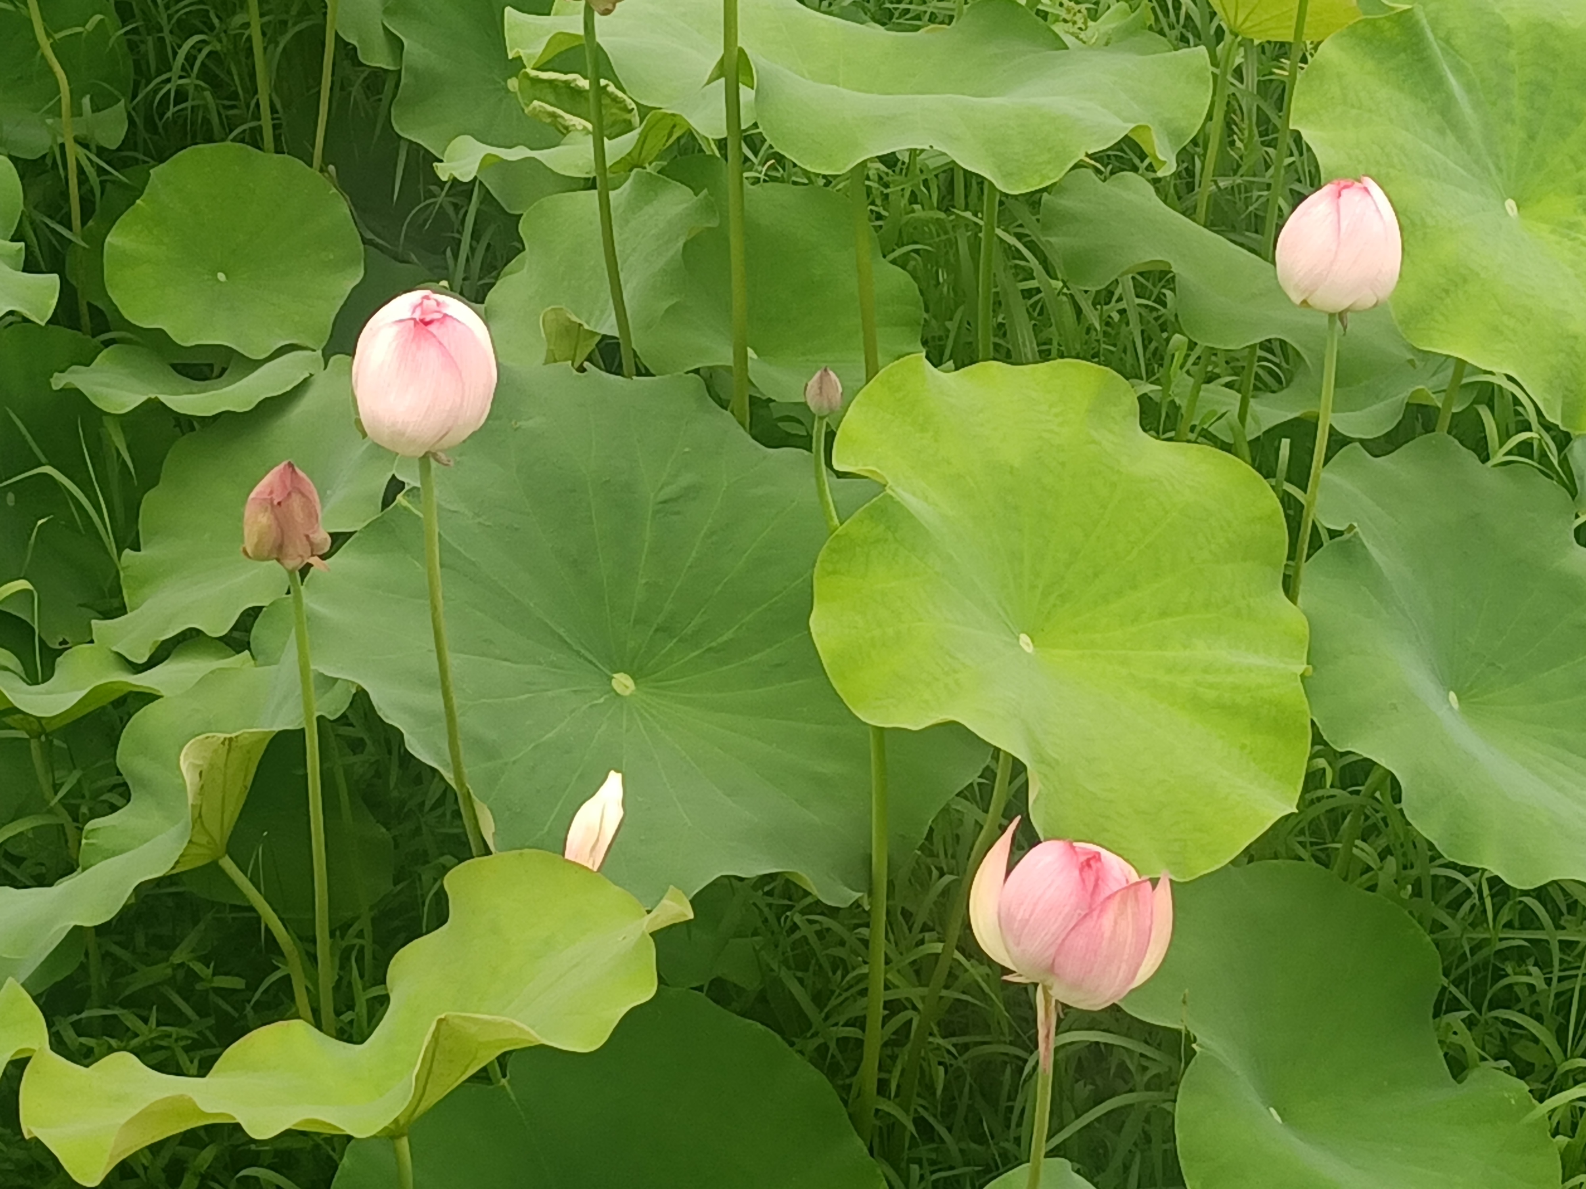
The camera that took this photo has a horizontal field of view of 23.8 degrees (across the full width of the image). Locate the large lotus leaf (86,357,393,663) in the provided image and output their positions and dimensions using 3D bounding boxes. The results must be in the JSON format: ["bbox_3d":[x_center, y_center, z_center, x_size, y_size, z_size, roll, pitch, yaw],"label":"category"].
[{"bbox_3d":[-0.436,-0.066,2.980,0.250,0.075,0.270,-3,45,1],"label":"large lotus leaf"}]

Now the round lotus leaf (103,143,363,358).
[{"bbox_3d":[-0.515,-0.317,3.450,0.238,0.035,0.235,0,49,0],"label":"round lotus leaf"}]

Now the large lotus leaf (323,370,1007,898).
[{"bbox_3d":[-0.111,0.029,2.800,0.510,0.075,0.480,0,47,0],"label":"large lotus leaf"}]

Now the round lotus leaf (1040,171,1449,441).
[{"bbox_3d":[0.403,-0.258,3.350,0.365,0.090,0.280,0,37,0],"label":"round lotus leaf"}]

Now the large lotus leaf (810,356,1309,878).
[{"bbox_3d":[0.185,0.016,2.600,0.385,0.075,0.340,43,56,12],"label":"large lotus leaf"}]

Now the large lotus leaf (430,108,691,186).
[{"bbox_3d":[-0.213,-0.417,3.500,0.235,0.050,0.120,0,31,0],"label":"large lotus leaf"}]

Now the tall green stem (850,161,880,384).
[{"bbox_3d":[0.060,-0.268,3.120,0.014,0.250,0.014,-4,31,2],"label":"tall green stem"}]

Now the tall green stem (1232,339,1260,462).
[{"bbox_3d":[0.407,-0.173,3.380,0.012,0.160,0.012,5,31,-2],"label":"tall green stem"}]

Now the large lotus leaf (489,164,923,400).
[{"bbox_3d":[-0.076,-0.271,3.270,0.375,0.075,0.260,0,37,0],"label":"large lotus leaf"}]

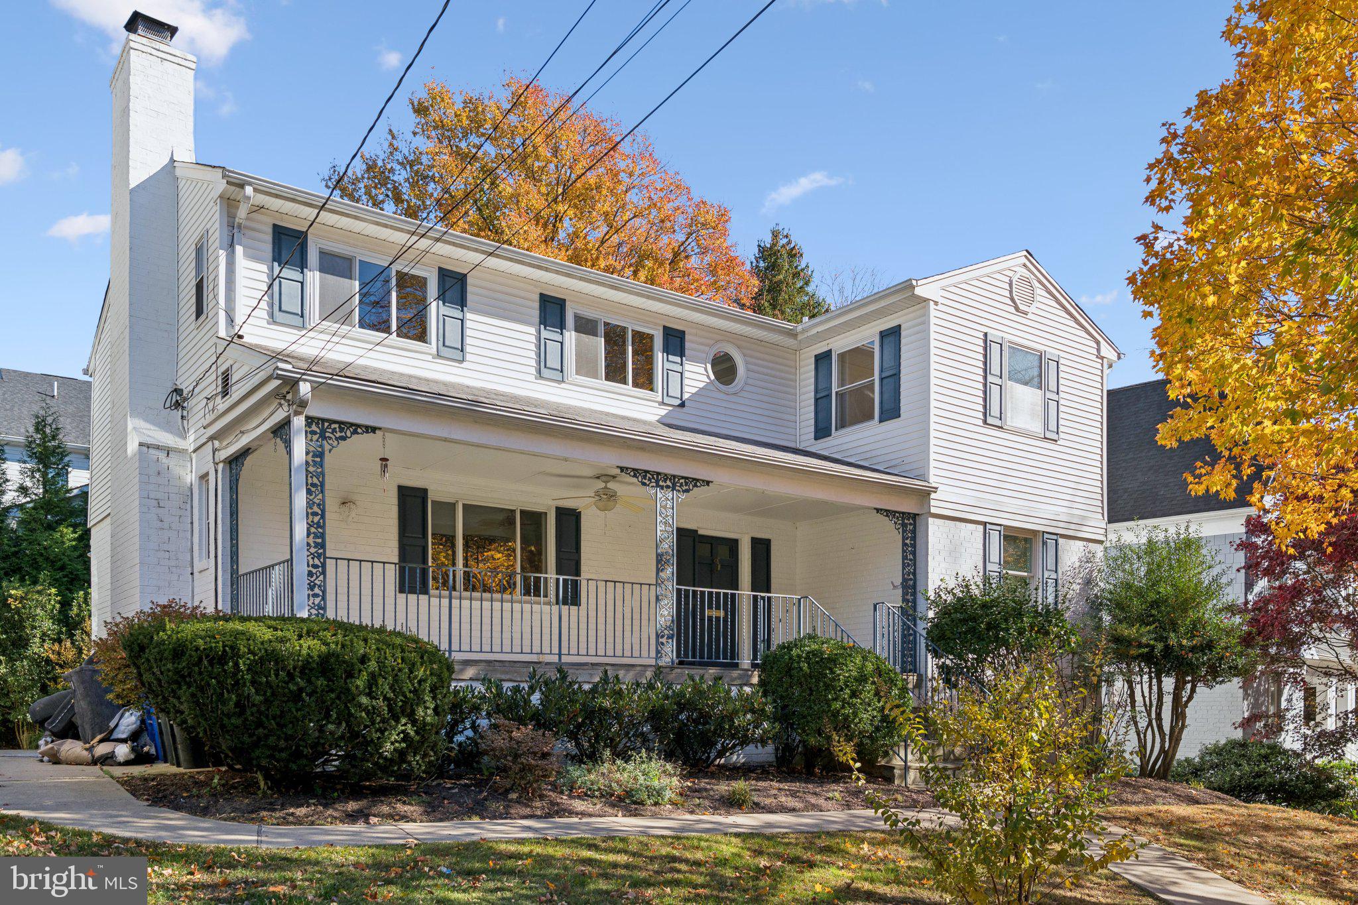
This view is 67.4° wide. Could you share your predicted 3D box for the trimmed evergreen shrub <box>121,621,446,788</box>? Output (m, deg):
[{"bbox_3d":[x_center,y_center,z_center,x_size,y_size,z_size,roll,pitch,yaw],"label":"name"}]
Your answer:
[{"bbox_3d":[-3.245,2.055,8.500,2.350,1.300,1.450,5,-9,-35],"label":"trimmed evergreen shrub"}]

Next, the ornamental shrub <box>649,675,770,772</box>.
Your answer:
[{"bbox_3d":[0.345,3.294,12.500,1.350,1.100,1.150,5,-9,-36],"label":"ornamental shrub"}]

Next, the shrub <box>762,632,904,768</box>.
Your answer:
[{"bbox_3d":[1.895,3.060,12.500,1.650,1.550,1.600,0,-7,0],"label":"shrub"}]

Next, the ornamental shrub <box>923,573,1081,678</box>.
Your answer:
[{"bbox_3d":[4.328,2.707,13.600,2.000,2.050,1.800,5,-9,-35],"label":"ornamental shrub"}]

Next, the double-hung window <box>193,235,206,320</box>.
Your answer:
[{"bbox_3d":[-5.859,-2.140,12.450,0.120,0.950,0.600,6,-9,-37],"label":"double-hung window"}]

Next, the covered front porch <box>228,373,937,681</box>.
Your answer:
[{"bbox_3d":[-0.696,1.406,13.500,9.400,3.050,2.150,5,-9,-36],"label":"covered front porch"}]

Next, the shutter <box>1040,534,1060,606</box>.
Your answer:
[{"bbox_3d":[5.680,1.862,15.600,0.375,1.250,0.050,5,-9,-35],"label":"shutter"}]

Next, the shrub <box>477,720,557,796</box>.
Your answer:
[{"bbox_3d":[-1.400,2.671,8.900,0.680,0.680,0.660,0,-7,0],"label":"shrub"}]

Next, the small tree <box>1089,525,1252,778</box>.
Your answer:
[{"bbox_3d":[7.307,2.929,15.200,2.250,3.600,2.100,-3,-8,24],"label":"small tree"}]

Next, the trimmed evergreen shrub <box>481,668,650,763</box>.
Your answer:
[{"bbox_3d":[-1.287,2.997,11.600,1.750,1.050,1.150,5,-9,-36],"label":"trimmed evergreen shrub"}]

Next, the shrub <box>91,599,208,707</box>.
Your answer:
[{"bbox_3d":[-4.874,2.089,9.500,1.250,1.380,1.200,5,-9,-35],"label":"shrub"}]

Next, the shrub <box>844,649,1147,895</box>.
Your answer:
[{"bbox_3d":[2.021,2.046,6.500,1.720,1.530,1.600,-2,-7,18],"label":"shrub"}]

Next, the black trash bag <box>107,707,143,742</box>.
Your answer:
[{"bbox_3d":[-7.076,3.473,13.000,0.440,0.430,0.400,2,-8,-17],"label":"black trash bag"}]

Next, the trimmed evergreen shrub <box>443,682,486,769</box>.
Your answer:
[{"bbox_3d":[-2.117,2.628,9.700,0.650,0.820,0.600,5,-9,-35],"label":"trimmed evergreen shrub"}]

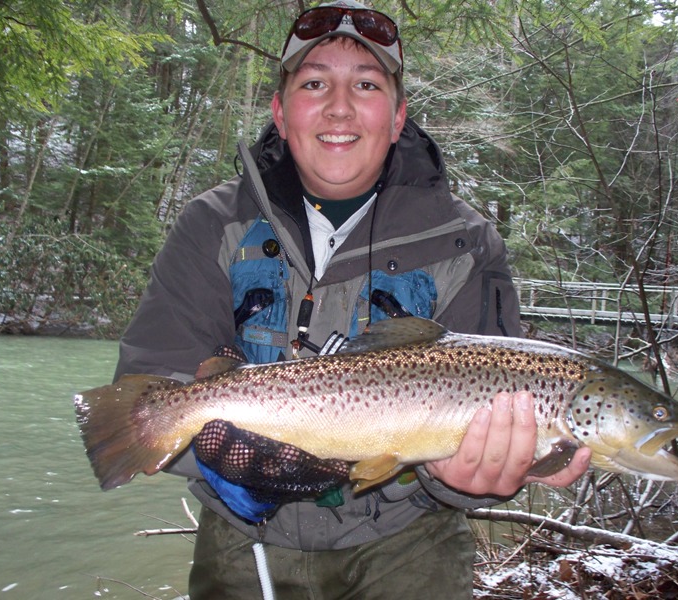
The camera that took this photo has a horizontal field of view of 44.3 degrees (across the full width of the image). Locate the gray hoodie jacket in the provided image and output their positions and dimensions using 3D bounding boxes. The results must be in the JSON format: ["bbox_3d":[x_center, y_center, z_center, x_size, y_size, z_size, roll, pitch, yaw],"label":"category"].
[{"bbox_3d":[-0.028,0.035,1.070,0.550,0.590,0.450,1,1,-2],"label":"gray hoodie jacket"}]

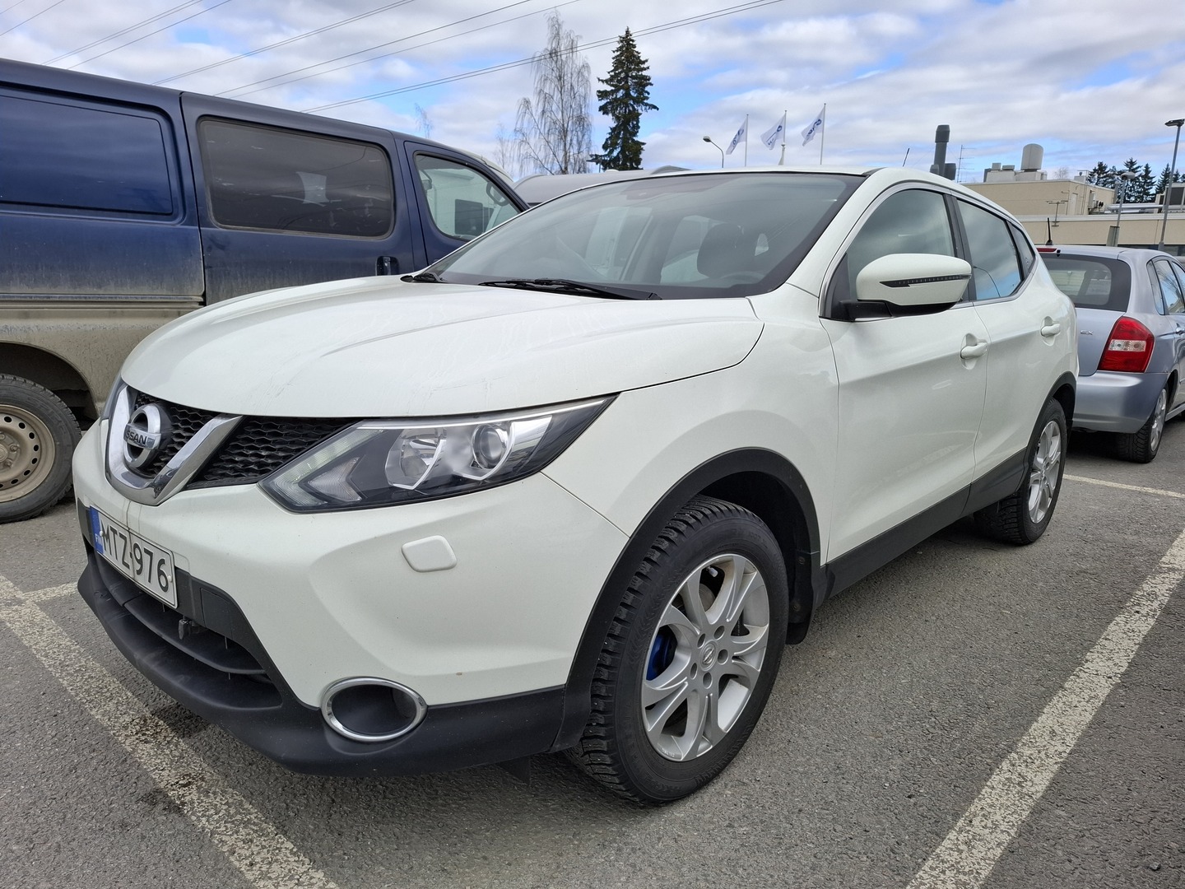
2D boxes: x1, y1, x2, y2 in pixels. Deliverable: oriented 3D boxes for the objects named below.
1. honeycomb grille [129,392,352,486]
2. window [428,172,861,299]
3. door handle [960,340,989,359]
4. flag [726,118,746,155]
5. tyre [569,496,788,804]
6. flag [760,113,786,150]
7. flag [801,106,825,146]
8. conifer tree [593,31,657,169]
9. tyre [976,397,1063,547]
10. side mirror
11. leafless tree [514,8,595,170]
[{"bbox_3d":[-0.863,-0.021,1.726,1.000,0.200,0.220,12,16,42],"label":"honeycomb grille"},{"bbox_3d":[0.100,-0.733,2.616,1.470,0.130,0.892,12,44,42],"label":"window"},{"bbox_3d":[1.284,-0.322,2.660,0.050,0.045,0.230,12,16,42],"label":"door handle"},{"bbox_3d":[7.662,-16.384,41.909,1.192,1.912,0.500,3,12,9],"label":"flag"},{"bbox_3d":[0.201,0.460,1.847,0.225,0.685,0.685,12,16,42],"label":"tyre"},{"bbox_3d":[9.371,-16.268,40.873,1.427,1.865,0.500,4,12,11],"label":"flag"},{"bbox_3d":[10.950,-15.861,39.214,1.319,1.923,0.500,4,12,14],"label":"flag"},{"bbox_3d":[2.223,-18.738,53.262,4.196,17.322,4.196,2,12,2],"label":"conifer tree"},{"bbox_3d":[2.035,0.112,3.722,0.225,0.685,0.685,12,16,42],"label":"tyre"},{"bbox_3d":[0.869,-0.453,2.131,0.235,0.160,0.190,12,16,42],"label":"side mirror"},{"bbox_3d":[-2.592,-19.240,53.120,5.137,18.146,5.137,1,12,-3],"label":"leafless tree"}]

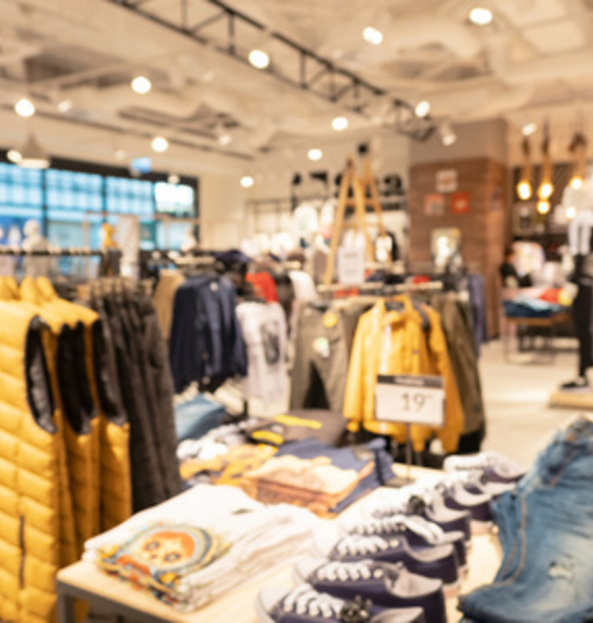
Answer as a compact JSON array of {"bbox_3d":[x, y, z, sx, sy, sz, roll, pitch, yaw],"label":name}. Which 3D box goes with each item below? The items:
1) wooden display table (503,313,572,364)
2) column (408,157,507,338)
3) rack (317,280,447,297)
[{"bbox_3d":[3.485,0.321,8.918,0.620,0.600,1.150,3,6,34],"label":"wooden display table"},{"bbox_3d":[2.966,-1.101,11.371,1.360,3.030,1.200,3,6,34],"label":"column"},{"bbox_3d":[0.437,0.518,3.155,0.750,1.290,0.600,3,6,34],"label":"rack"}]

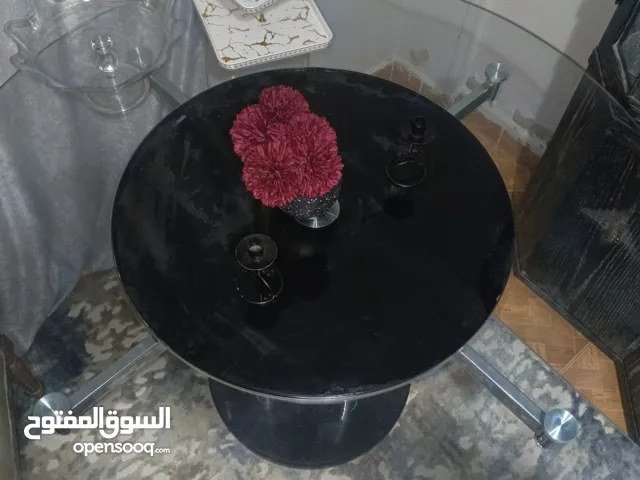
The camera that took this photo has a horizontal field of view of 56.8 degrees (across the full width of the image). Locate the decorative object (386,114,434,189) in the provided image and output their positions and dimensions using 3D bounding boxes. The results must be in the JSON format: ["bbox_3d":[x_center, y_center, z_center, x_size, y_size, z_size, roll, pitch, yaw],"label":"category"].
[{"bbox_3d":[0.161,-0.158,1.033,0.075,0.130,0.075,1,57,-1],"label":"decorative object"}]

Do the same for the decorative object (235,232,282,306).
[{"bbox_3d":[-0.094,0.039,0.903,0.075,0.126,0.075,1,57,-1],"label":"decorative object"}]

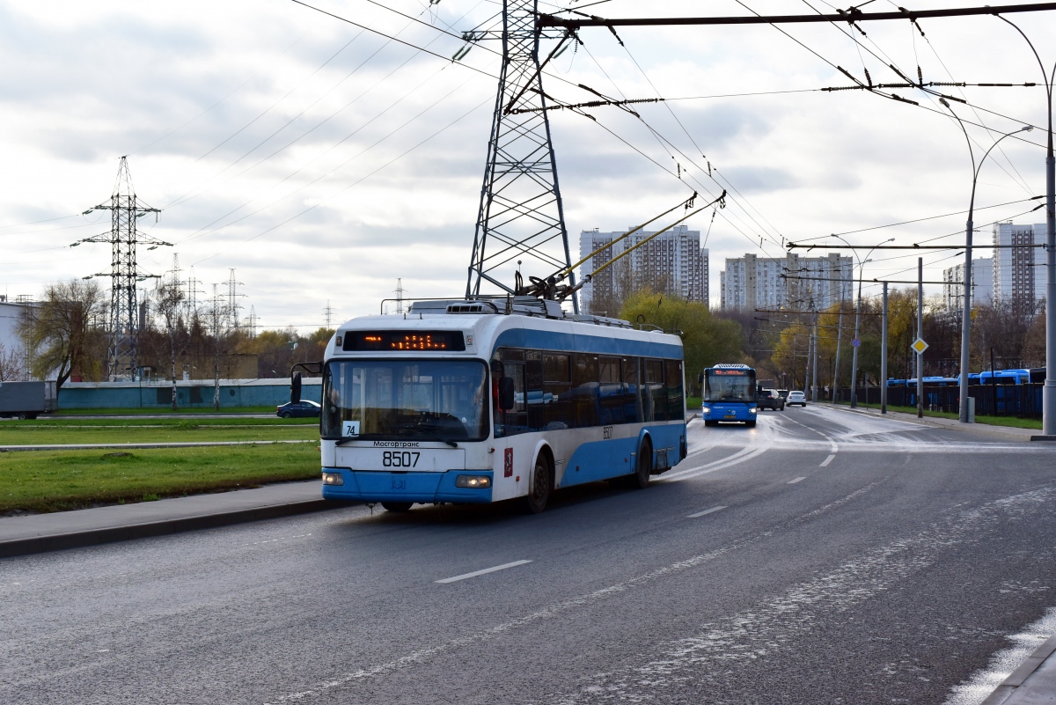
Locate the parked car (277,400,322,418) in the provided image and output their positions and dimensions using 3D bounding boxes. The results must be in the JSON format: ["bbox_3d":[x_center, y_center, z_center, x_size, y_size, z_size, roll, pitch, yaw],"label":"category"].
[{"bbox_3d":[-17.470,4.420,125.200,4.600,1.460,1.780,0,-1,-10],"label":"parked car"}]

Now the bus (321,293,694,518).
[{"bbox_3d":[0.156,0.783,27.009,2.520,3.300,11.750,0,-1,19],"label":"bus"}]

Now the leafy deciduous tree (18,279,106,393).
[{"bbox_3d":[-46.463,-0.877,158.000,8.400,12.900,8.200,0,-1,0],"label":"leafy deciduous tree"}]

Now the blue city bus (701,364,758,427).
[{"bbox_3d":[10.179,2.089,79.272,2.500,2.980,12.200,0,-1,8],"label":"blue city bus"}]

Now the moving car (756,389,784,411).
[{"bbox_3d":[18.750,3.714,124.619,1.820,1.720,4.640,0,-1,22],"label":"moving car"}]

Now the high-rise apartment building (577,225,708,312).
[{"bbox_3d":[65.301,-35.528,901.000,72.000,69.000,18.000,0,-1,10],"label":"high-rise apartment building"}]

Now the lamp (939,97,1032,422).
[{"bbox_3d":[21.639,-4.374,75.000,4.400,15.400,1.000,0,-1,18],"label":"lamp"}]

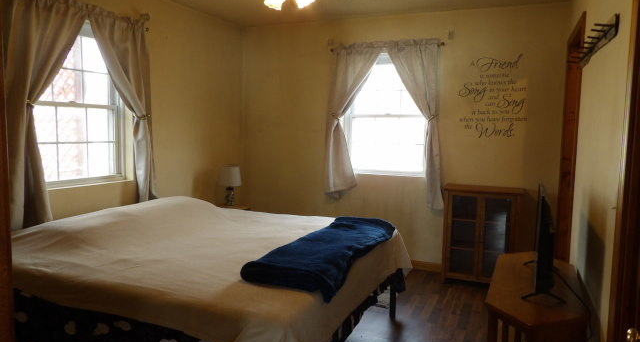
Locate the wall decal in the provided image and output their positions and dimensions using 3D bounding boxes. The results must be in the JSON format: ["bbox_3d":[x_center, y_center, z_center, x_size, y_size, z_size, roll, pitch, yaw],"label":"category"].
[{"bbox_3d":[1.526,-0.653,3.940,0.610,0.740,0.010,3,5,24],"label":"wall decal"}]

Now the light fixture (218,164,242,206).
[{"bbox_3d":[-0.900,0.144,4.460,0.232,0.410,0.232,1,5,0],"label":"light fixture"}]

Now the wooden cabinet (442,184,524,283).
[{"bbox_3d":[1.421,0.576,3.893,0.644,0.866,0.285,3,5,24],"label":"wooden cabinet"}]

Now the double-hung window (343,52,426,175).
[{"bbox_3d":[0.636,-0.553,4.382,0.860,1.190,0.090,3,5,24],"label":"double-hung window"}]

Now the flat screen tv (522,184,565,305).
[{"bbox_3d":[1.176,0.341,2.342,0.180,0.490,0.720,3,6,26],"label":"flat screen tv"}]

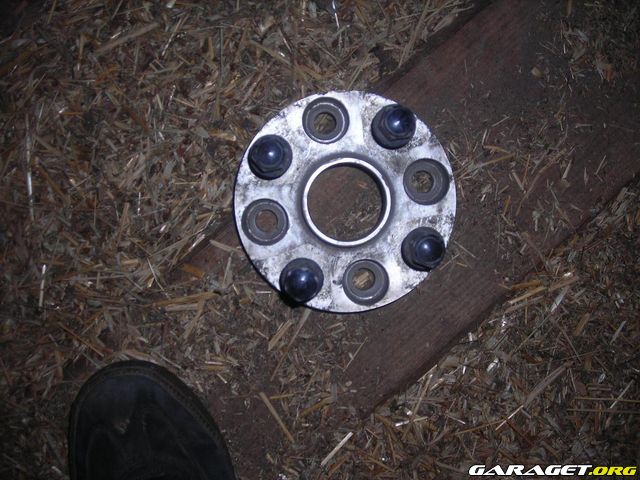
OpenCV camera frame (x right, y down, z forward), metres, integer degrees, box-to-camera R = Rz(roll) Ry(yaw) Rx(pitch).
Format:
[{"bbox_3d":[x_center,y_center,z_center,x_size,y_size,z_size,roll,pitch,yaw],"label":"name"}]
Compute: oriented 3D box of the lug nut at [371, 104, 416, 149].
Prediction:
[{"bbox_3d":[0.047,-0.071,0.429,0.027,0.034,0.027,0,91,-2],"label":"lug nut"}]

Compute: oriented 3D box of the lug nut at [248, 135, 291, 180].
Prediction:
[{"bbox_3d":[-0.030,-0.051,0.427,0.027,0.034,0.027,0,91,-2],"label":"lug nut"}]

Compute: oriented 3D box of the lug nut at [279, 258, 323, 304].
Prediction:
[{"bbox_3d":[-0.011,0.025,0.429,0.027,0.034,0.027,0,91,-2],"label":"lug nut"}]

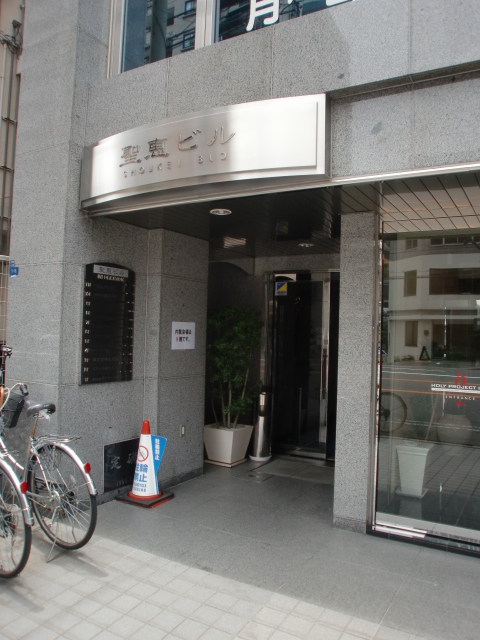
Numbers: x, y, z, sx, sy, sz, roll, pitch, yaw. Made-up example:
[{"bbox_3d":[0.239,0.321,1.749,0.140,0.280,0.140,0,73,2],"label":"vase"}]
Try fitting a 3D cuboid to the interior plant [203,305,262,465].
[{"bbox_3d":[-0.097,0.762,6.111,0.680,1.815,0.680,1,-2,31],"label":"interior plant"}]

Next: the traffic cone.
[{"bbox_3d":[-0.830,1.247,4.628,0.385,0.698,0.376,1,-2,31],"label":"traffic cone"}]

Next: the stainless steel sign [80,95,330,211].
[{"bbox_3d":[-0.416,-1.169,3.754,2.183,0.503,0.319,1,-2,31],"label":"stainless steel sign"}]

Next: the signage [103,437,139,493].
[{"bbox_3d":[-1.039,1.291,4.611,0.025,0.407,0.441,1,-2,31],"label":"signage"}]

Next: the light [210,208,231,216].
[{"bbox_3d":[-0.150,-0.859,4.112,0.175,0.050,0.175,2,-2,0],"label":"light"}]

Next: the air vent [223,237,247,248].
[{"bbox_3d":[-0.055,-0.846,5.648,0.240,0.050,0.400,2,-1,0],"label":"air vent"}]

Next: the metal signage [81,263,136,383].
[{"bbox_3d":[-1.106,0.028,4.460,0.035,1.025,0.581,1,-2,31],"label":"metal signage"}]

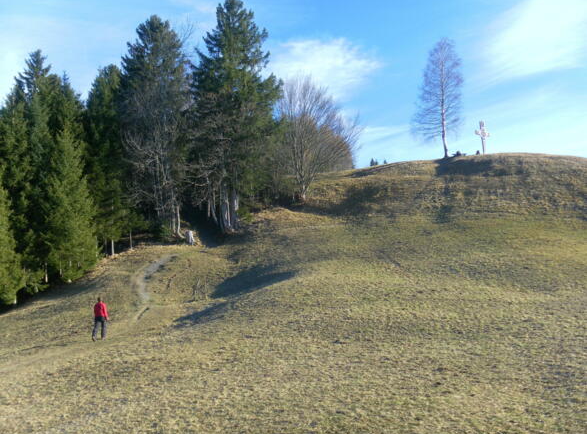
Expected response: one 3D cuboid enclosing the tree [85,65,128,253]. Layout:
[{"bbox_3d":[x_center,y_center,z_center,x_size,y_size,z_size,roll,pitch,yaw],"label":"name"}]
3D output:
[{"bbox_3d":[-14.181,-4.474,45.443,4.000,14.510,4.000,0,-3,0],"label":"tree"}]

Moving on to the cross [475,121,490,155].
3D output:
[{"bbox_3d":[21.658,-9.015,68.120,2.300,3.942,0.350,2,-4,-30],"label":"cross"}]

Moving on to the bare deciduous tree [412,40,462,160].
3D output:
[{"bbox_3d":[16.387,-13.824,68.428,5.959,14.037,5.959,0,-3,0],"label":"bare deciduous tree"}]

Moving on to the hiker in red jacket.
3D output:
[{"bbox_3d":[-7.741,4.118,23.854,0.580,1.753,0.500,-1,-4,9],"label":"hiker in red jacket"}]

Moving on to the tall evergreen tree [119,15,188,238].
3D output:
[{"bbox_3d":[-11.325,-7.590,48.556,5.662,18.207,5.662,0,-3,0],"label":"tall evergreen tree"}]

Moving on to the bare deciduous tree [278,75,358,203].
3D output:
[{"bbox_3d":[2.444,-7.764,58.382,8.210,12.521,7.800,0,-3,0],"label":"bare deciduous tree"}]

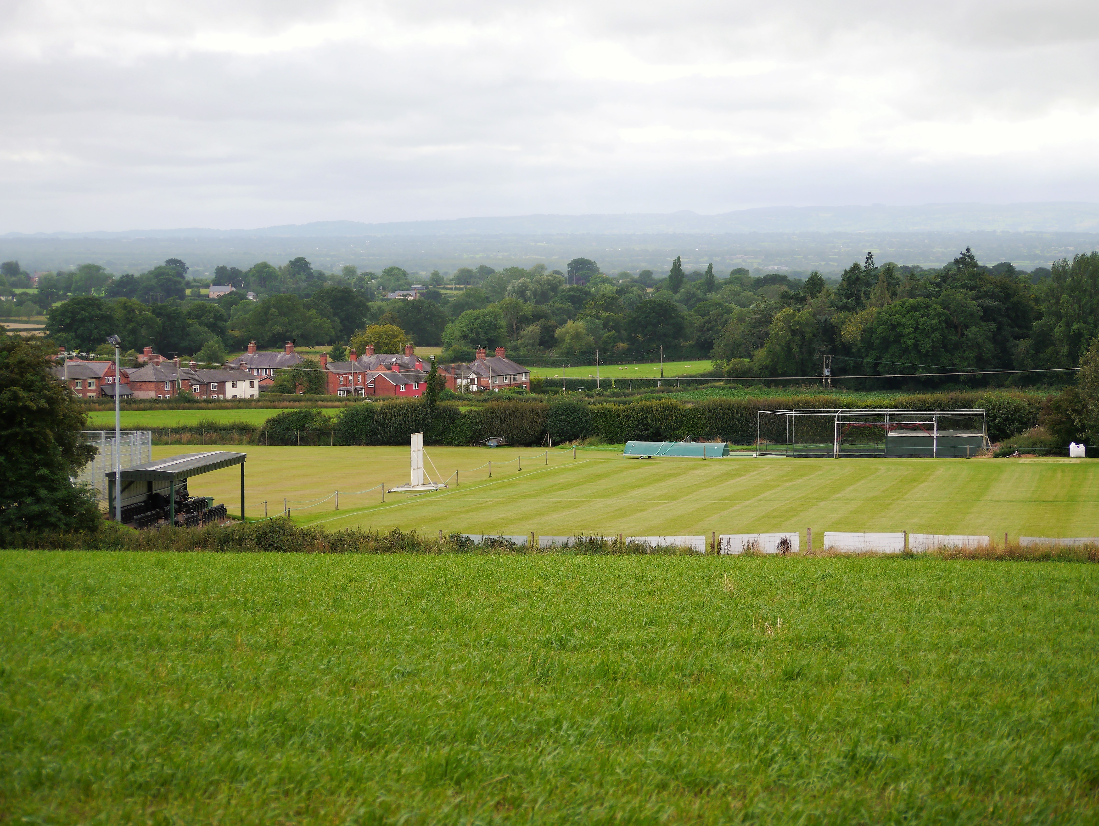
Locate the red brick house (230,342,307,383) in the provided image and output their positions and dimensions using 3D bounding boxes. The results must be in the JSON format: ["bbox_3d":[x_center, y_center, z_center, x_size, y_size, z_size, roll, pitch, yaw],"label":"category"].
[{"bbox_3d":[-54.923,-8.494,560.000,16.500,10.000,7.500,2,4,22],"label":"red brick house"}]

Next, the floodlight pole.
[{"bbox_3d":[-18.622,0.702,123.000,0.500,8.000,0.550,0,4,0],"label":"floodlight pole"}]

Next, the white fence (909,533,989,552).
[{"bbox_3d":[12.181,3.998,87.000,2.440,0.610,0.050,0,4,0],"label":"white fence"}]

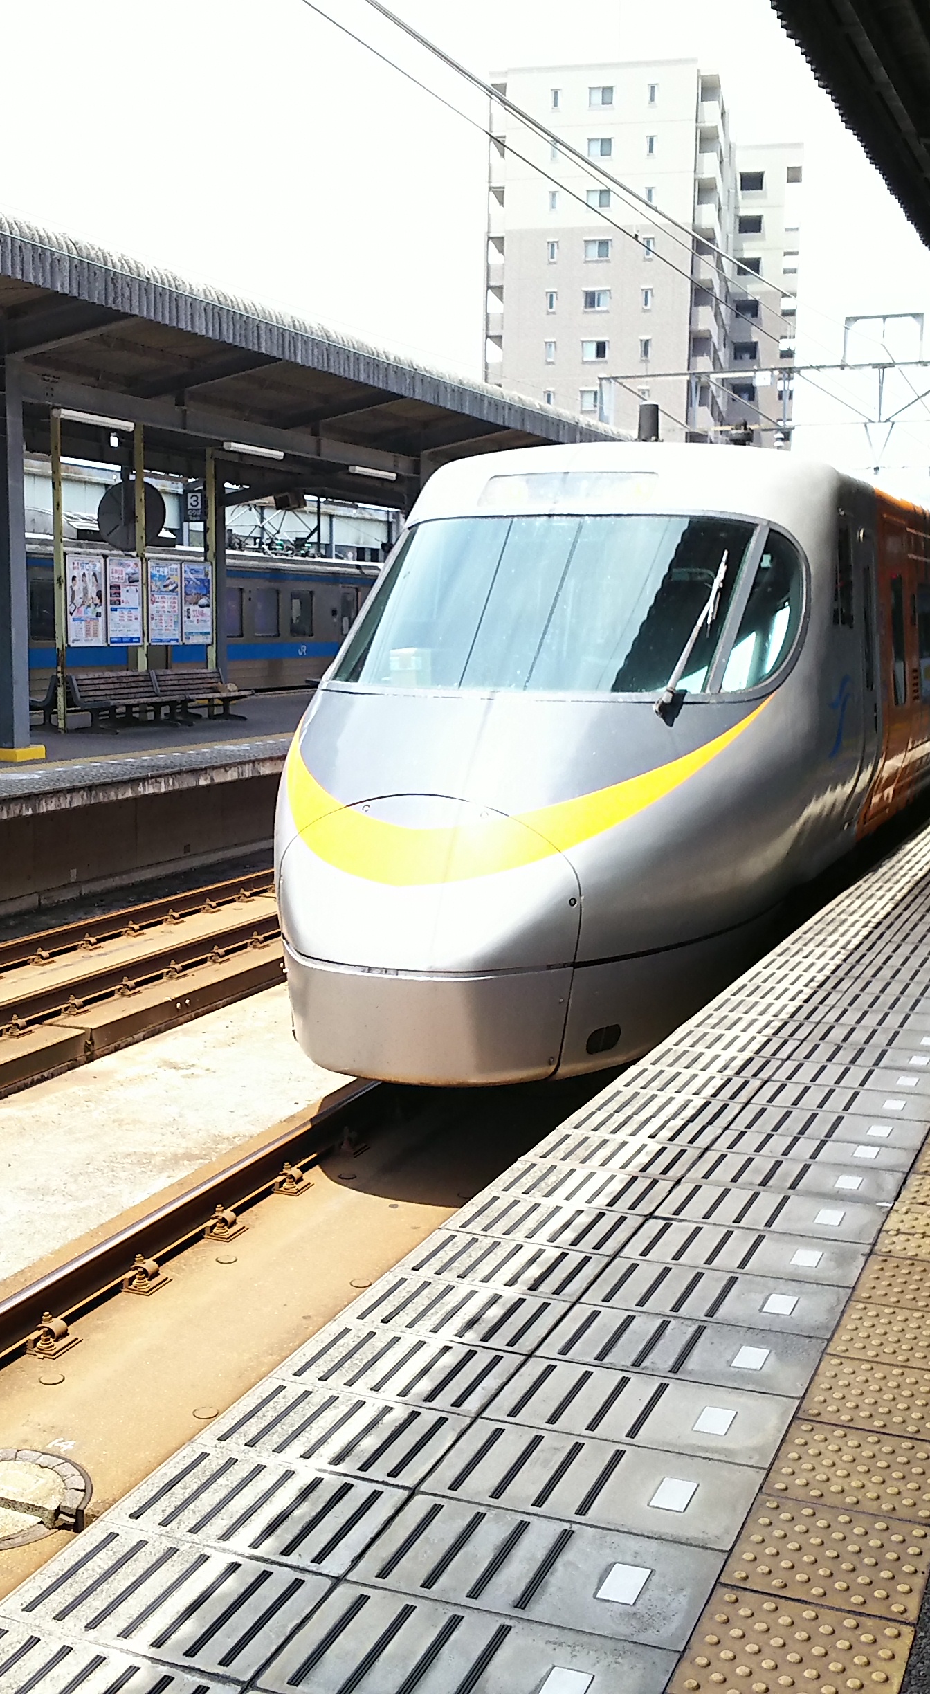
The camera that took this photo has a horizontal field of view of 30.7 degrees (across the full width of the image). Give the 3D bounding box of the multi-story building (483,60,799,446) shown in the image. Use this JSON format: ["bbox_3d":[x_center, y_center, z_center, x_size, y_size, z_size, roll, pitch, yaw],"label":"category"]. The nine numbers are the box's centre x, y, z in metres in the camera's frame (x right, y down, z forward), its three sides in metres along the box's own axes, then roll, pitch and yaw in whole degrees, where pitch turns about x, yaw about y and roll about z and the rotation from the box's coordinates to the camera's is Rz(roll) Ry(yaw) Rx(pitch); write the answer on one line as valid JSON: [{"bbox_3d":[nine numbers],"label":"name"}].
[{"bbox_3d":[12.903,-30.514,114.772,18.600,34.600,28.000,2,8,11],"label":"multi-story building"}]

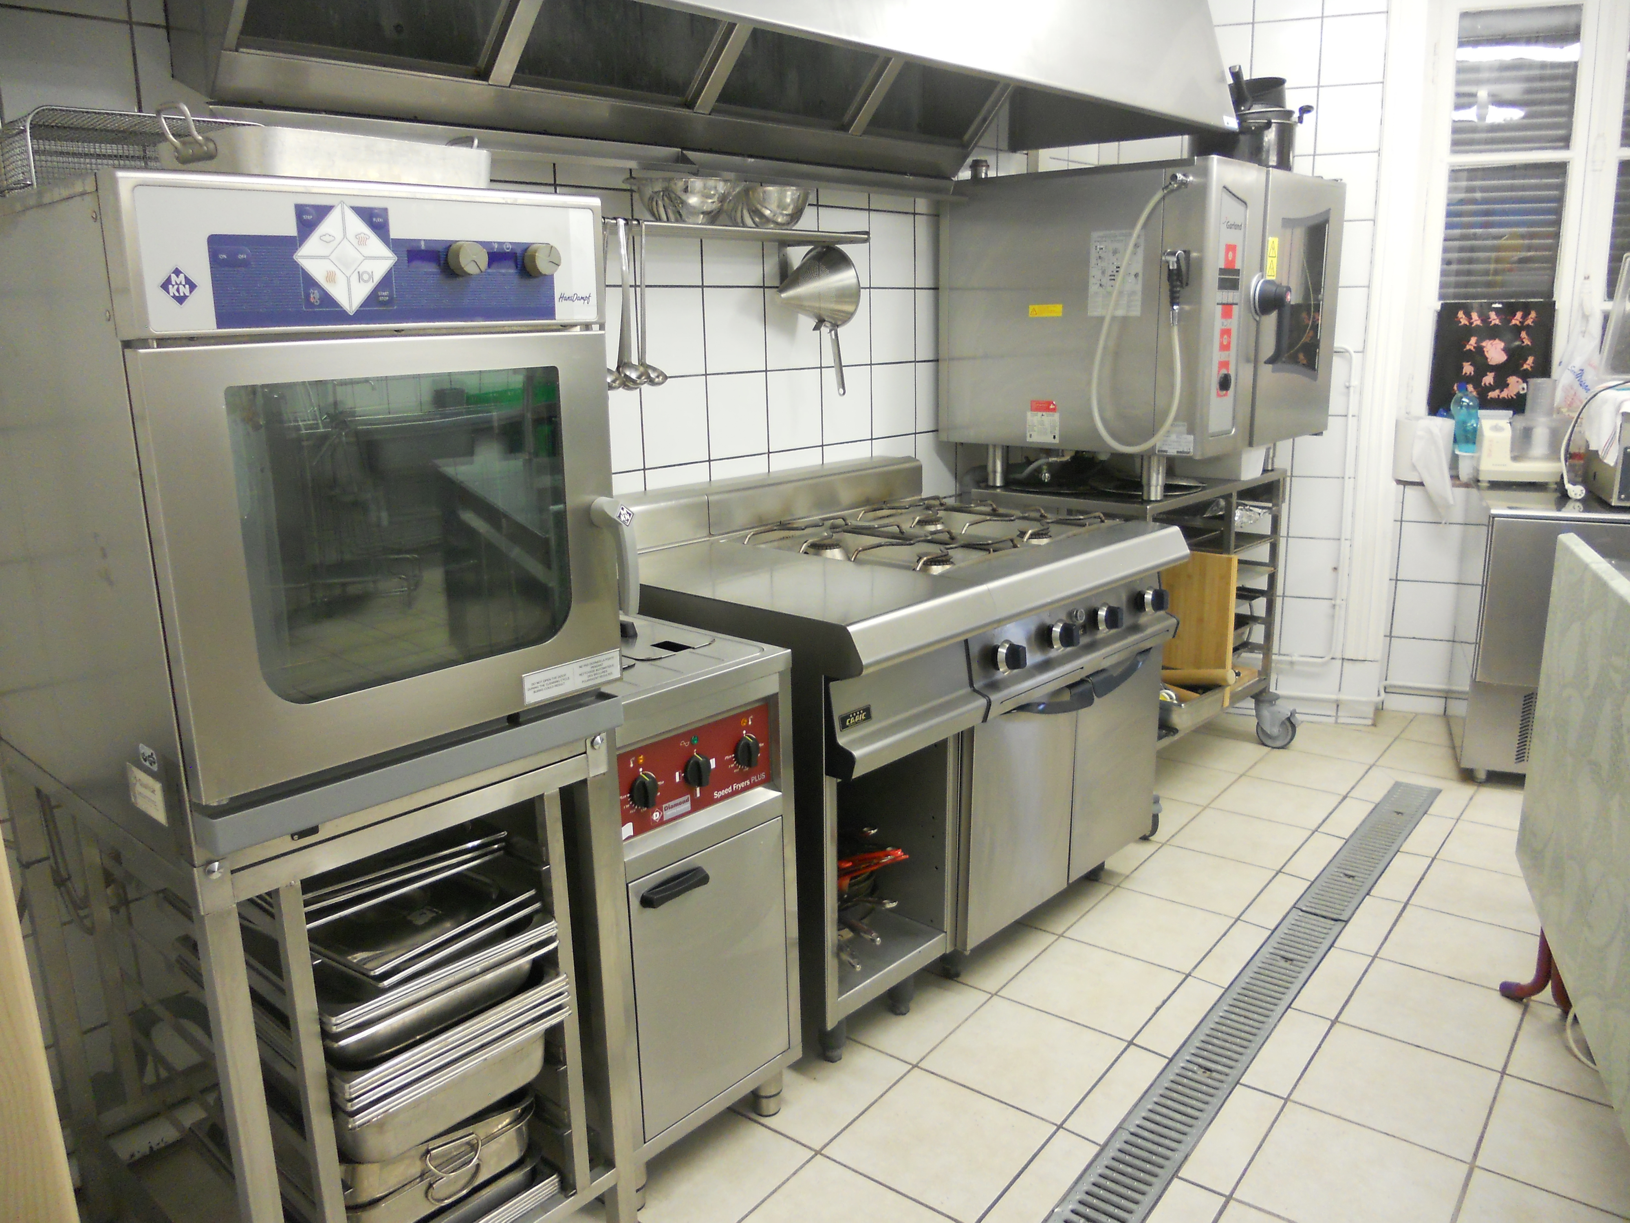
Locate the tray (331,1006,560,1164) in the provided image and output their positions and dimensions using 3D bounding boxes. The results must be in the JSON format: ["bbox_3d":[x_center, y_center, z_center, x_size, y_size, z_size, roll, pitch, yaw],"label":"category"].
[{"bbox_3d":[-0.639,0.589,1.812,0.530,0.100,0.325,10,17,40],"label":"tray"}]

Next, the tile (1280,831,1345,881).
[{"bbox_3d":[1.284,0.630,3.273,0.078,0.010,0.303,9,16,36],"label":"tile"}]

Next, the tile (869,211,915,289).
[{"bbox_3d":[0.214,-0.982,3.454,0.009,0.200,0.200,12,18,41],"label":"tile"}]

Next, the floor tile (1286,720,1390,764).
[{"bbox_3d":[1.689,0.426,4.091,0.302,0.010,0.302,10,17,36],"label":"floor tile"}]

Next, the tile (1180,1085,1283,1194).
[{"bbox_3d":[0.732,0.920,2.218,0.084,0.010,0.305,9,17,36],"label":"tile"}]

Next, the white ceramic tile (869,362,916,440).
[{"bbox_3d":[0.216,-0.589,3.551,0.009,0.200,0.200,12,18,41],"label":"white ceramic tile"}]

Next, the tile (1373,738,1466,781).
[{"bbox_3d":[1.931,0.467,3.915,0.293,0.010,0.302,10,17,36],"label":"tile"}]

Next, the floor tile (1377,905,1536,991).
[{"bbox_3d":[1.439,0.753,2.786,0.302,0.010,0.302,10,17,36],"label":"floor tile"}]

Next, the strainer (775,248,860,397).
[{"bbox_3d":[-0.015,-0.673,2.994,0.200,0.360,0.185,4,18,40],"label":"strainer"}]

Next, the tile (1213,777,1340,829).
[{"bbox_3d":[1.316,0.545,3.616,0.291,0.010,0.303,10,17,35],"label":"tile"}]

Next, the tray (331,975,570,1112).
[{"bbox_3d":[-0.640,0.514,1.794,0.530,0.042,0.325,10,17,40],"label":"tray"}]

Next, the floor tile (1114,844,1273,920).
[{"bbox_3d":[0.949,0.666,3.134,0.291,0.010,0.303,10,17,35],"label":"floor tile"}]

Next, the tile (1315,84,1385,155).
[{"bbox_3d":[1.631,-1.499,3.882,0.187,0.199,0.008,4,14,19],"label":"tile"}]

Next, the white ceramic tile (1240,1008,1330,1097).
[{"bbox_3d":[0.909,0.848,2.427,0.093,0.010,0.302,10,17,36],"label":"white ceramic tile"}]

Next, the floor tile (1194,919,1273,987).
[{"bbox_3d":[0.917,0.750,2.791,0.078,0.010,0.303,9,16,36],"label":"floor tile"}]

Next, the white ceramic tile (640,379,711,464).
[{"bbox_3d":[-0.322,-0.436,2.935,0.010,0.196,0.196,12,19,41],"label":"white ceramic tile"}]

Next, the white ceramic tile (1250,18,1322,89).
[{"bbox_3d":[1.458,-1.718,3.931,0.198,0.198,0.010,4,14,19],"label":"white ceramic tile"}]

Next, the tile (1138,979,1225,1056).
[{"bbox_3d":[0.745,0.828,2.596,0.079,0.010,0.305,9,17,36],"label":"tile"}]

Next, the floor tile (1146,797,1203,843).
[{"bbox_3d":[0.891,0.565,3.548,0.297,0.010,0.303,10,17,35],"label":"floor tile"}]

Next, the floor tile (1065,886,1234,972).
[{"bbox_3d":[0.765,0.727,2.893,0.291,0.010,0.303,10,17,35],"label":"floor tile"}]

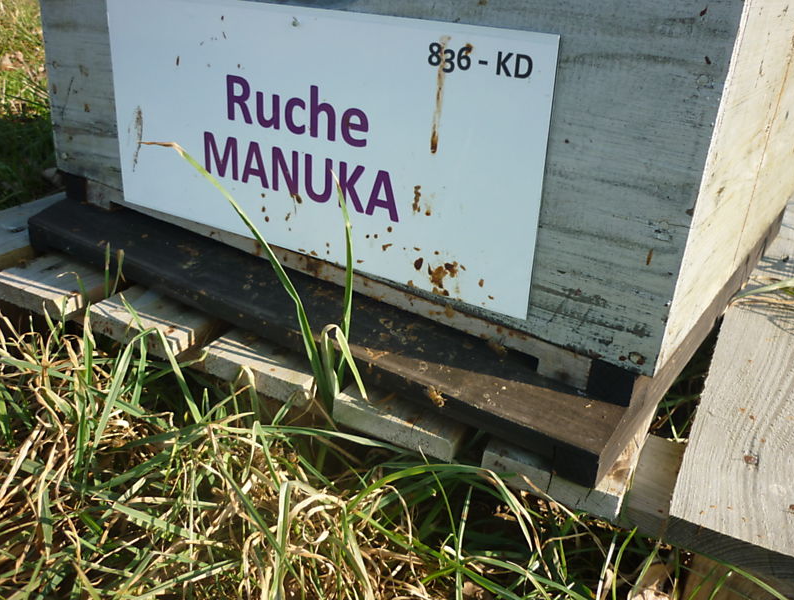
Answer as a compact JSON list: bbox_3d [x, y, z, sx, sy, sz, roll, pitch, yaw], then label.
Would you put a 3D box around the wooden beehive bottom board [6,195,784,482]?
[{"bbox_3d":[0.056,-0.079,0.685,0.467,0.052,0.533,19,28,29],"label":"wooden beehive bottom board"}]

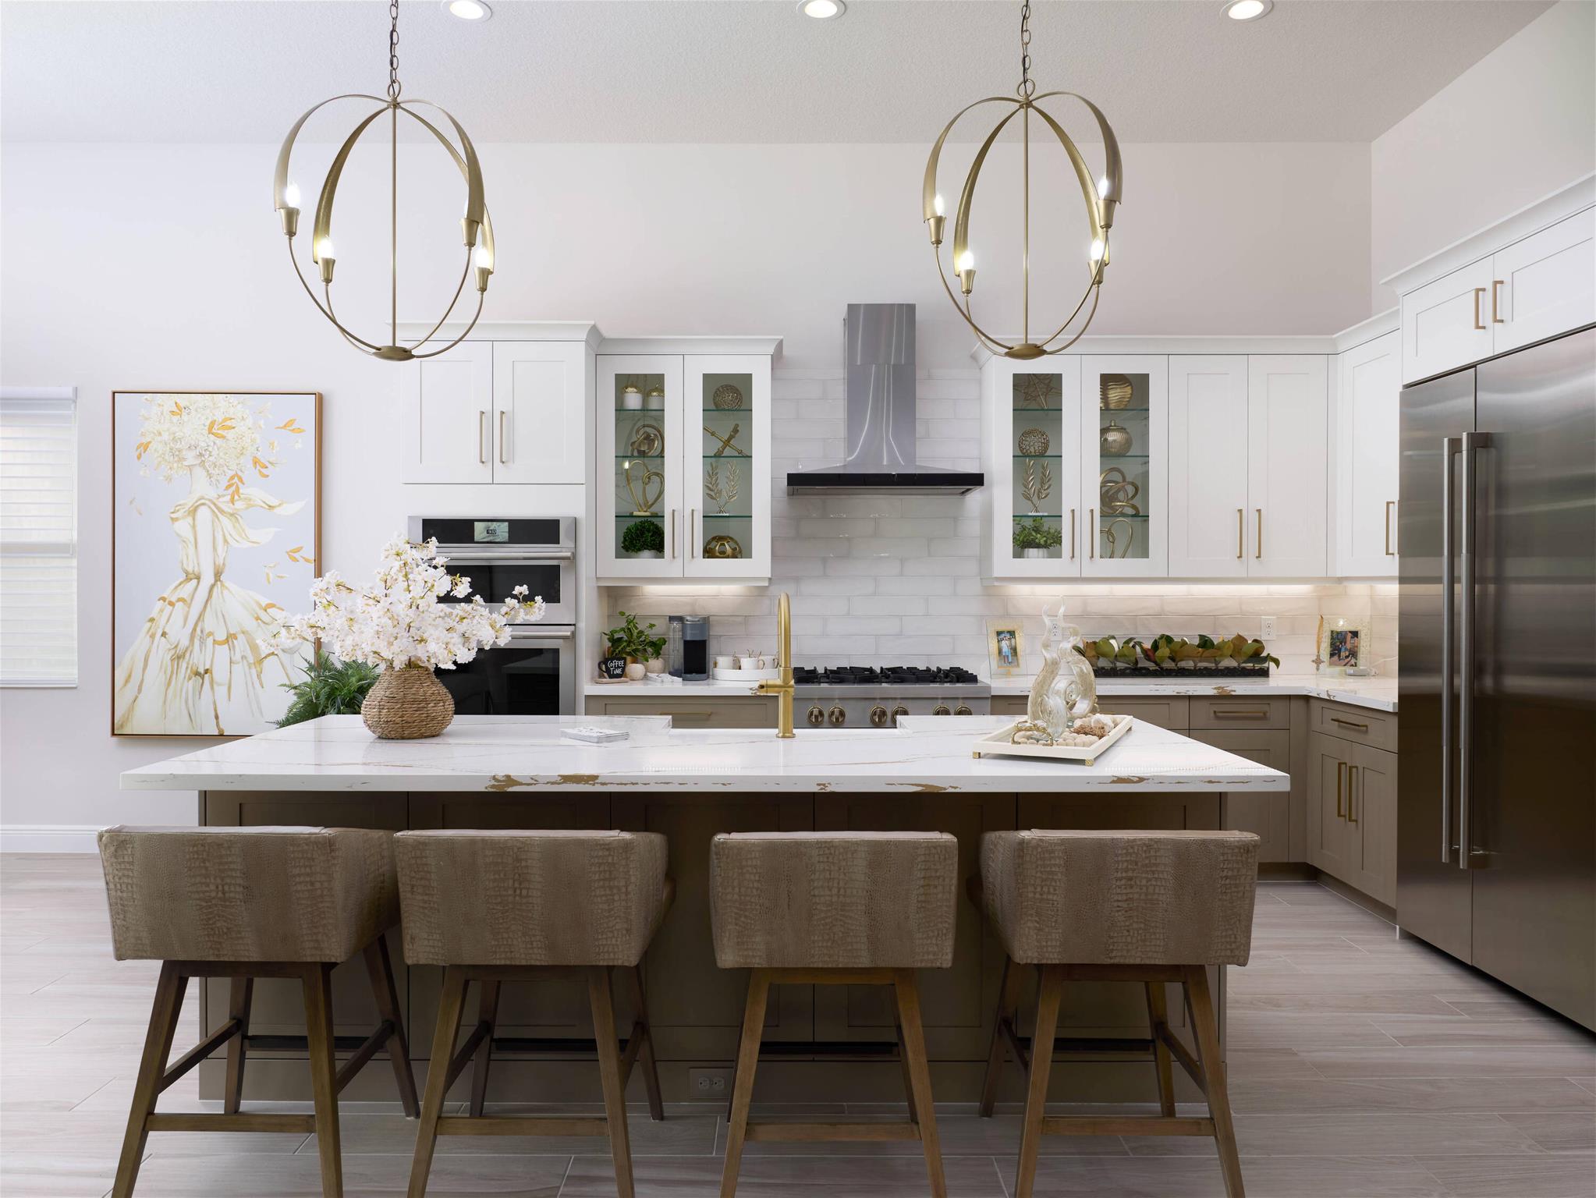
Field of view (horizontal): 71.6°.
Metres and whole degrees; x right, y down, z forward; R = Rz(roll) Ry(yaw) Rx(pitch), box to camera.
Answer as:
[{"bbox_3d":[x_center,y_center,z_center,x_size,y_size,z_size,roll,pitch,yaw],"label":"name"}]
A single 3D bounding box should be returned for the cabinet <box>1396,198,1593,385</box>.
[{"bbox_3d":[2.630,-0.978,3.690,0.630,0.355,1.110,0,0,0],"label":"cabinet"}]

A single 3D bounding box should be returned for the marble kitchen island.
[{"bbox_3d":[-0.228,0.872,3.251,2.787,0.914,1.210,0,1,-1],"label":"marble kitchen island"}]

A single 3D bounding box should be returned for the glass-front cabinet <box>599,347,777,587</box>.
[{"bbox_3d":[-0.545,-0.632,5.490,0.845,1.100,0.360,0,0,0],"label":"glass-front cabinet"}]

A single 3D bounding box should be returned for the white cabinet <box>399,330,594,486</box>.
[{"bbox_3d":[-1.386,-0.857,5.303,0.844,0.671,0.600,0,1,-1],"label":"white cabinet"}]

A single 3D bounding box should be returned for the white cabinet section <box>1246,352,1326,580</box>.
[{"bbox_3d":[2.341,-0.635,5.460,0.383,1.065,0.335,0,0,0],"label":"white cabinet section"}]

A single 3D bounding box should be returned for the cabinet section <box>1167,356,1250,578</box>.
[{"bbox_3d":[1.961,-0.635,5.460,0.386,1.065,0.335,0,0,0],"label":"cabinet section"}]

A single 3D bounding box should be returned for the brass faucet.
[{"bbox_3d":[-0.063,0.190,3.330,0.115,0.417,0.250,0,0,-3],"label":"brass faucet"}]

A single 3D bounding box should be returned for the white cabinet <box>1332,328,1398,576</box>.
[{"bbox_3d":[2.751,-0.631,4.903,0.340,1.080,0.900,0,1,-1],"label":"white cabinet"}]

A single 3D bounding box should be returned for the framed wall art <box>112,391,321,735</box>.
[{"bbox_3d":[-2.955,-0.174,5.640,1.050,1.750,0.060,0,0,0],"label":"framed wall art"}]

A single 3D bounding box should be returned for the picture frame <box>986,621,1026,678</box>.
[{"bbox_3d":[1.018,0.250,5.450,0.185,0.295,0.030,0,-14,-5],"label":"picture frame"}]

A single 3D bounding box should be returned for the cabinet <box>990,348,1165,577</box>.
[{"bbox_3d":[1.363,-0.635,5.490,0.845,1.085,0.360,0,0,0],"label":"cabinet"}]

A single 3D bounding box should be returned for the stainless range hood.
[{"bbox_3d":[0.405,-0.971,5.387,0.910,0.898,0.520,0,1,-1],"label":"stainless range hood"}]

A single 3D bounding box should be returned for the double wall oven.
[{"bbox_3d":[-1.387,0.167,5.253,0.764,1.084,0.580,0,1,-1],"label":"double wall oven"}]

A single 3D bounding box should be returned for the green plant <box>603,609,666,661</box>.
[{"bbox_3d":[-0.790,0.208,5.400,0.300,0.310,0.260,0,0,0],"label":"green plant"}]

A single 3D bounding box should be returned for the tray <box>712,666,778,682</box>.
[{"bbox_3d":[-0.244,0.365,5.416,0.336,0.058,0.330,0,1,-1],"label":"tray"}]

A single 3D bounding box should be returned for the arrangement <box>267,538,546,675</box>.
[{"bbox_3d":[-1.165,0.017,3.344,0.776,0.405,0.600,0,1,-1],"label":"arrangement"}]

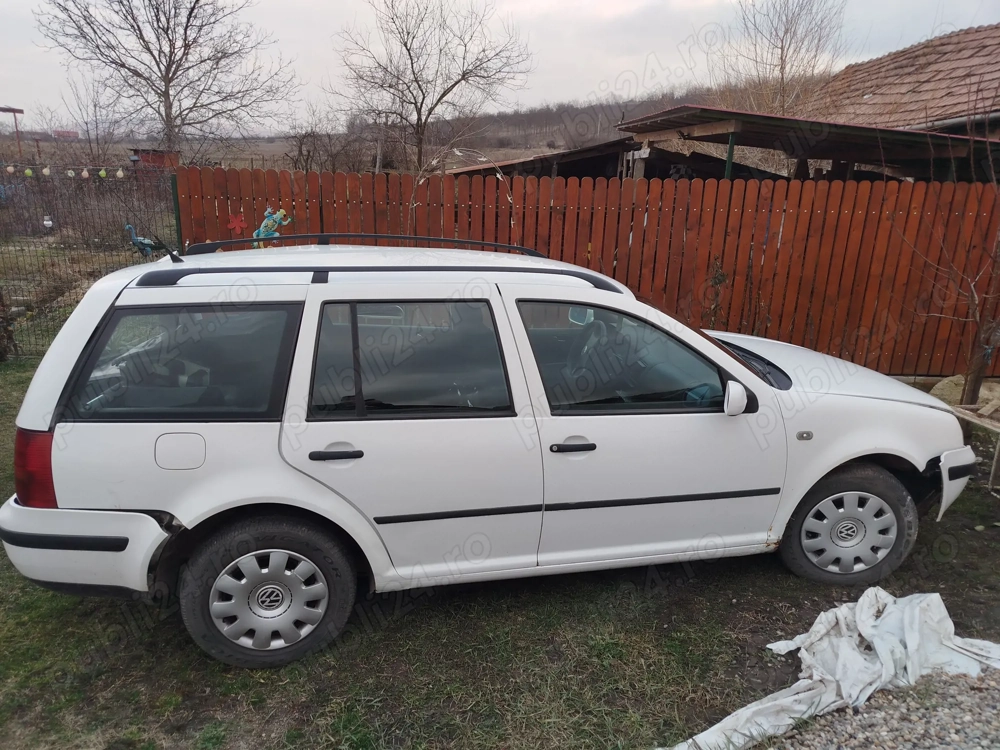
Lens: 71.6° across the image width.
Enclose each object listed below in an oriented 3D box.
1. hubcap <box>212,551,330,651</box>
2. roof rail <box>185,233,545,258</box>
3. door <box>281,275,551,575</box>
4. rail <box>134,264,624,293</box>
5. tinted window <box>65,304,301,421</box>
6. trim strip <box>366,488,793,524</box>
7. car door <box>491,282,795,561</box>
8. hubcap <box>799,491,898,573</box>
[{"bbox_3d":[-0.838,0.817,2.528,0.410,0.410,0.055,-3,18,-14],"label":"hubcap"},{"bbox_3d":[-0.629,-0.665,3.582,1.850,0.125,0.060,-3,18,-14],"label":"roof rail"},{"bbox_3d":[-0.316,0.222,2.576,0.955,1.100,0.250,-3,18,-14],"label":"door"},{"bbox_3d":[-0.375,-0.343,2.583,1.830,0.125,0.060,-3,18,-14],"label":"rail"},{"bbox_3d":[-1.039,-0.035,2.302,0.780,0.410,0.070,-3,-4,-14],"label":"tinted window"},{"bbox_3d":[0.362,0.501,2.702,1.690,0.034,0.025,-1,17,-14],"label":"trim strip"},{"bbox_3d":[0.579,0.196,2.800,1.195,1.115,0.250,-3,18,-14],"label":"car door"},{"bbox_3d":[1.563,0.706,3.113,0.410,0.410,0.055,3,17,4],"label":"hubcap"}]

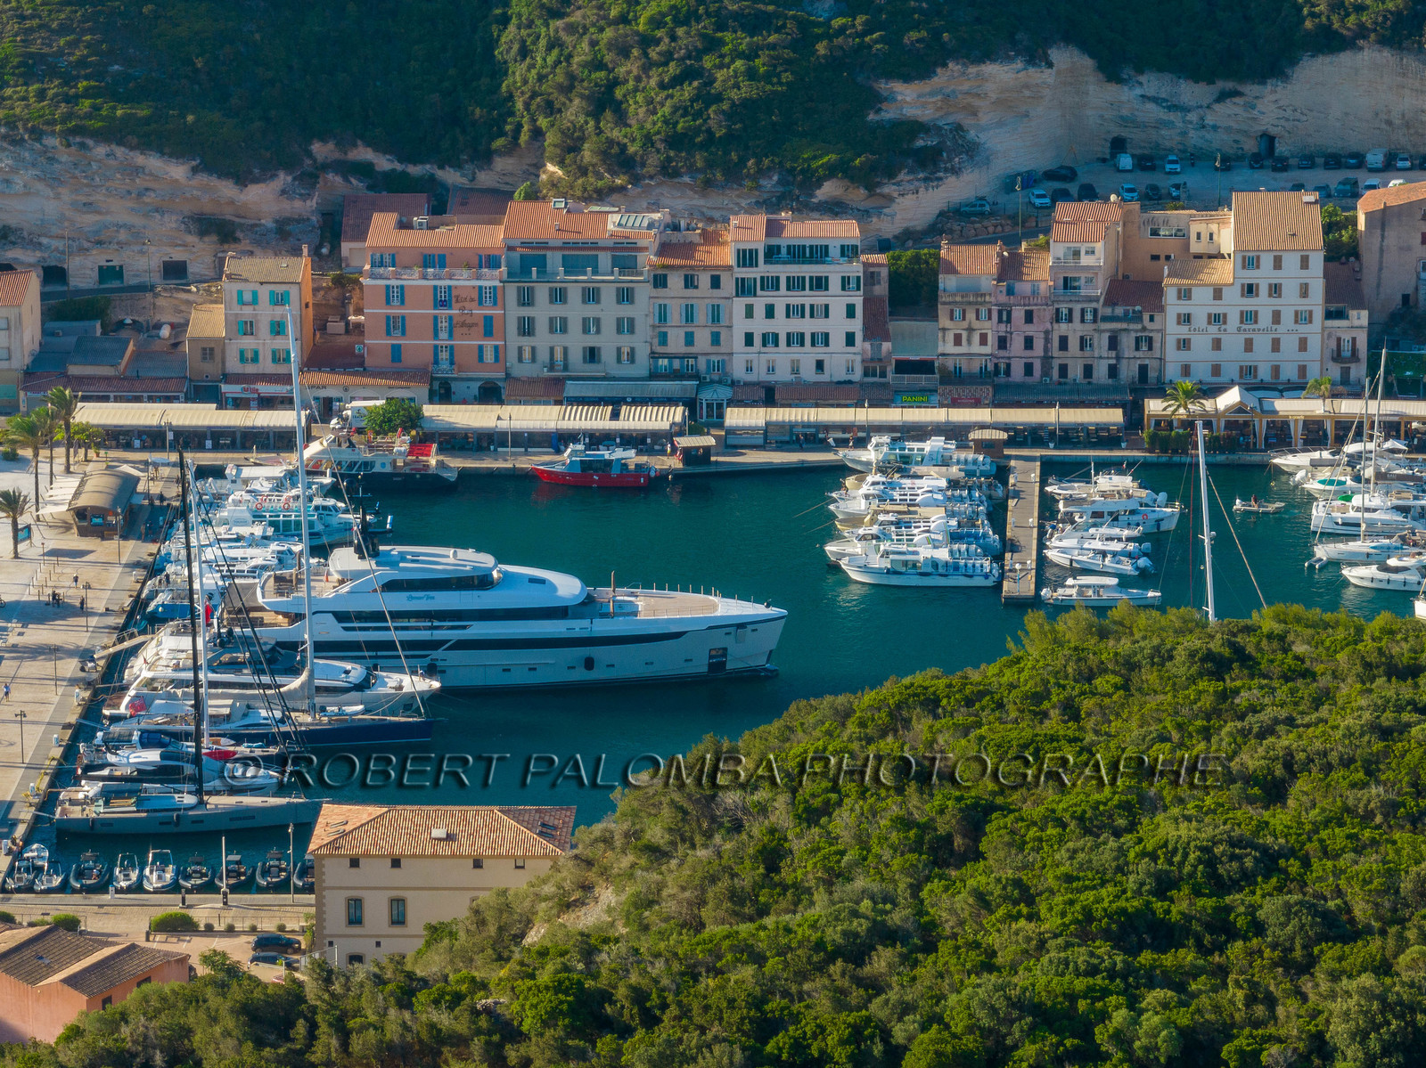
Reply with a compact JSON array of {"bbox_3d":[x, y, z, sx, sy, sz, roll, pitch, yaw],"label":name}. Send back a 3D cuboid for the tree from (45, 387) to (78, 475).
[{"bbox_3d":[-70.427,-11.136,718.919,3.615,9.517,3.800,0,17,0],"label":"tree"}]

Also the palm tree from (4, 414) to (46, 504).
[{"bbox_3d":[-70.340,-6.950,679.650,4.400,11.400,4.400,0,17,0],"label":"palm tree"}]

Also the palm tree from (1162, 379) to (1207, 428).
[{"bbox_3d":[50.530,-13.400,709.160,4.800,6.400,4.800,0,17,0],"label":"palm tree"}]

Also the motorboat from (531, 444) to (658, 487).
[{"bbox_3d":[-12.510,-7.400,698.550,13.200,4.400,4.000,0,17,2],"label":"motorboat"}]

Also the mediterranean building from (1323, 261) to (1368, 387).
[{"bbox_3d":[67.010,-22.060,703.050,4.760,11.600,10.500,1,18,3],"label":"mediterranean building"}]

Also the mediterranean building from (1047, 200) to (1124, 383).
[{"bbox_3d":[41.567,-26.325,744.881,7.581,21.700,12.000,1,17,2],"label":"mediterranean building"}]

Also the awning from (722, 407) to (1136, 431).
[{"bbox_3d":[23.116,-12.793,730.713,43.934,1.376,5.000,0,17,0],"label":"awning"}]

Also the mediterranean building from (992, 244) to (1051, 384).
[{"bbox_3d":[33.830,-22.530,721.490,6.400,15.800,9.000,1,17,3],"label":"mediterranean building"}]

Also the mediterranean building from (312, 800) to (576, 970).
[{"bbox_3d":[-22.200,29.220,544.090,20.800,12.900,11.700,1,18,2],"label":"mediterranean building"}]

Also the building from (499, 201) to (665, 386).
[{"bbox_3d":[-14.220,-25.280,722.990,16.500,20.000,13.000,0,17,1],"label":"building"}]

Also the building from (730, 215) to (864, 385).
[{"bbox_3d":[9.444,-25.747,744.542,14.474,20.800,11.000,0,17,1],"label":"building"}]

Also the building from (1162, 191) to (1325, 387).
[{"bbox_3d":[59.114,-26.920,746.270,17.759,22.000,15.000,0,17,0],"label":"building"}]

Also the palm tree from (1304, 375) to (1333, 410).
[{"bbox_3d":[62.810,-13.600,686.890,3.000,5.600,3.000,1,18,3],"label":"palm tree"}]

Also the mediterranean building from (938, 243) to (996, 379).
[{"bbox_3d":[27.020,-23.160,702.610,6.050,14.300,10.000,1,18,3],"label":"mediterranean building"}]

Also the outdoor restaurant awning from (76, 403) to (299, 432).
[{"bbox_3d":[-54.180,-12.150,688.530,23.800,1.350,5.500,1,18,3],"label":"outdoor restaurant awning"}]

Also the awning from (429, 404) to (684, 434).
[{"bbox_3d":[-16.410,-11.960,687.800,27.210,1.400,6.000,1,18,3],"label":"awning"}]

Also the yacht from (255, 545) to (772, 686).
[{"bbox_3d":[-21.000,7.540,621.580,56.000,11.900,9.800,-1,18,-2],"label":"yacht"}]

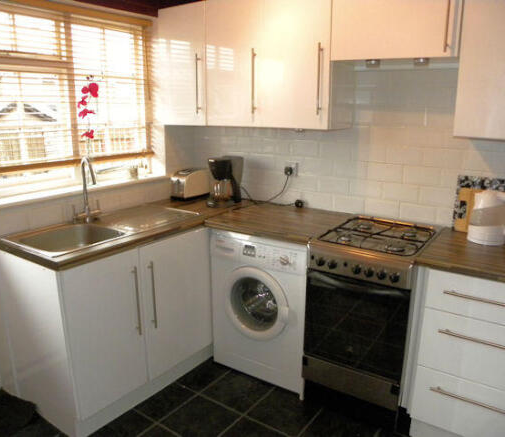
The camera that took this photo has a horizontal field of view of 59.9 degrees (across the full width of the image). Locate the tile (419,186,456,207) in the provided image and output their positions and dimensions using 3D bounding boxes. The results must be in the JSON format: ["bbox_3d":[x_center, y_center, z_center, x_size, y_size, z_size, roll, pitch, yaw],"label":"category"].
[{"bbox_3d":[0.977,-0.116,2.300,0.200,0.100,0.010,10,16,34],"label":"tile"}]

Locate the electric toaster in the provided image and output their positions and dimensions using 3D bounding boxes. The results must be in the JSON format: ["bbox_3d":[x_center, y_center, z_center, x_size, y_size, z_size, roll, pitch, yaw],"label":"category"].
[{"bbox_3d":[-0.429,-0.246,3.086,0.150,0.192,0.275,9,16,33],"label":"electric toaster"}]

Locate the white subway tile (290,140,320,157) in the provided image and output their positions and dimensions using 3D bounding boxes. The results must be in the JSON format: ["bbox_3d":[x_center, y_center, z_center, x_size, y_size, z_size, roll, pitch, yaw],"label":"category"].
[{"bbox_3d":[0.325,-0.425,2.701,0.200,0.100,0.010,9,16,33],"label":"white subway tile"}]

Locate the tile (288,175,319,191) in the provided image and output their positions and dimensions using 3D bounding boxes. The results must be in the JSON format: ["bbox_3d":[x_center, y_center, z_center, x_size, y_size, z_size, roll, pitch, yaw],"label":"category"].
[{"bbox_3d":[0.325,-0.227,2.750,0.200,0.100,0.010,10,16,34],"label":"tile"}]

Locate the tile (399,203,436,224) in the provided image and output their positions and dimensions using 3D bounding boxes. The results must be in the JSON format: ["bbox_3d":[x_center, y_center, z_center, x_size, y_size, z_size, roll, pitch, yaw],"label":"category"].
[{"bbox_3d":[0.898,-0.029,2.378,0.200,0.100,0.010,10,16,34],"label":"tile"}]

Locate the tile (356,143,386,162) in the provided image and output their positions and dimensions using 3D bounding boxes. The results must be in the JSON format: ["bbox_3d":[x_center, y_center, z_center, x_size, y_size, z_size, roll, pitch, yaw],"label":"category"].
[{"bbox_3d":[0.651,-0.367,2.450,0.200,0.100,0.010,10,17,35],"label":"tile"}]

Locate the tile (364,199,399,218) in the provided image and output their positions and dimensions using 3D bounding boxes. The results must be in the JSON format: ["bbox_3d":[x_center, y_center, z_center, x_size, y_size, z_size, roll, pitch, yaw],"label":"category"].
[{"bbox_3d":[0.735,-0.058,2.490,0.200,0.100,0.010,10,16,34],"label":"tile"}]

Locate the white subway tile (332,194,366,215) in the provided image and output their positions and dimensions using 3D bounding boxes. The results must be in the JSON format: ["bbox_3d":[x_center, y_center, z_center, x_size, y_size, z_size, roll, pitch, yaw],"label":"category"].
[{"bbox_3d":[0.577,-0.084,2.606,0.200,0.100,0.010,9,16,33],"label":"white subway tile"}]

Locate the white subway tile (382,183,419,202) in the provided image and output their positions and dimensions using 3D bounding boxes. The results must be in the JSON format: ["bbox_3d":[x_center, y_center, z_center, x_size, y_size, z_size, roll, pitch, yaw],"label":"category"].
[{"bbox_3d":[0.816,-0.143,2.411,0.200,0.100,0.010,10,16,34],"label":"white subway tile"}]

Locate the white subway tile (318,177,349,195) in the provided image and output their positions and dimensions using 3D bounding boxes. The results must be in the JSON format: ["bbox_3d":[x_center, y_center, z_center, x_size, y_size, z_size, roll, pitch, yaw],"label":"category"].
[{"bbox_3d":[0.493,-0.198,2.638,0.200,0.100,0.010,9,16,33],"label":"white subway tile"}]

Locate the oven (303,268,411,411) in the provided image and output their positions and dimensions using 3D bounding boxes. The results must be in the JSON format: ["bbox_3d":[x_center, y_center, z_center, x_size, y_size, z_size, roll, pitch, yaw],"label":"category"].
[{"bbox_3d":[0.618,0.494,2.241,0.490,0.590,0.580,10,17,35],"label":"oven"}]

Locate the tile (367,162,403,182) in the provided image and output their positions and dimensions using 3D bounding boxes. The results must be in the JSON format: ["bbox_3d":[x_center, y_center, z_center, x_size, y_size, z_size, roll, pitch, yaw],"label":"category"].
[{"bbox_3d":[0.735,-0.254,2.415,0.200,0.100,0.010,10,17,35],"label":"tile"}]

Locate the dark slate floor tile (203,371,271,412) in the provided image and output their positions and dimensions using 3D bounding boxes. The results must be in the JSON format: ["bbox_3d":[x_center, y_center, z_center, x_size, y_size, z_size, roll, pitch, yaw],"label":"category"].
[{"bbox_3d":[-0.080,0.943,2.406,0.300,0.010,0.300,10,17,35],"label":"dark slate floor tile"}]

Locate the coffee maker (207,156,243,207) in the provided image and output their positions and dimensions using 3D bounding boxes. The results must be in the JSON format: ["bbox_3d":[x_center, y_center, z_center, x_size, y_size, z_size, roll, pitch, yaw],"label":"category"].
[{"bbox_3d":[-0.180,-0.248,2.887,0.170,0.290,0.220,10,16,34],"label":"coffee maker"}]

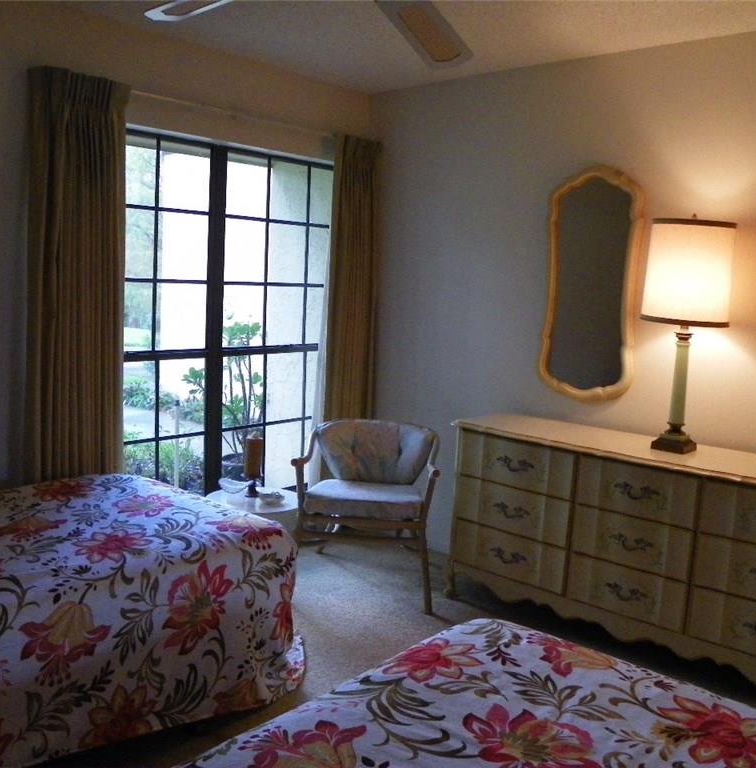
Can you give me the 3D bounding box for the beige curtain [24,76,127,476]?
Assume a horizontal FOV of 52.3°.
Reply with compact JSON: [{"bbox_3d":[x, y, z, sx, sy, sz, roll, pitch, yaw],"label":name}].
[{"bbox_3d":[-1.193,-0.124,3.101,0.143,2.116,0.343,10,11,43],"label":"beige curtain"}]

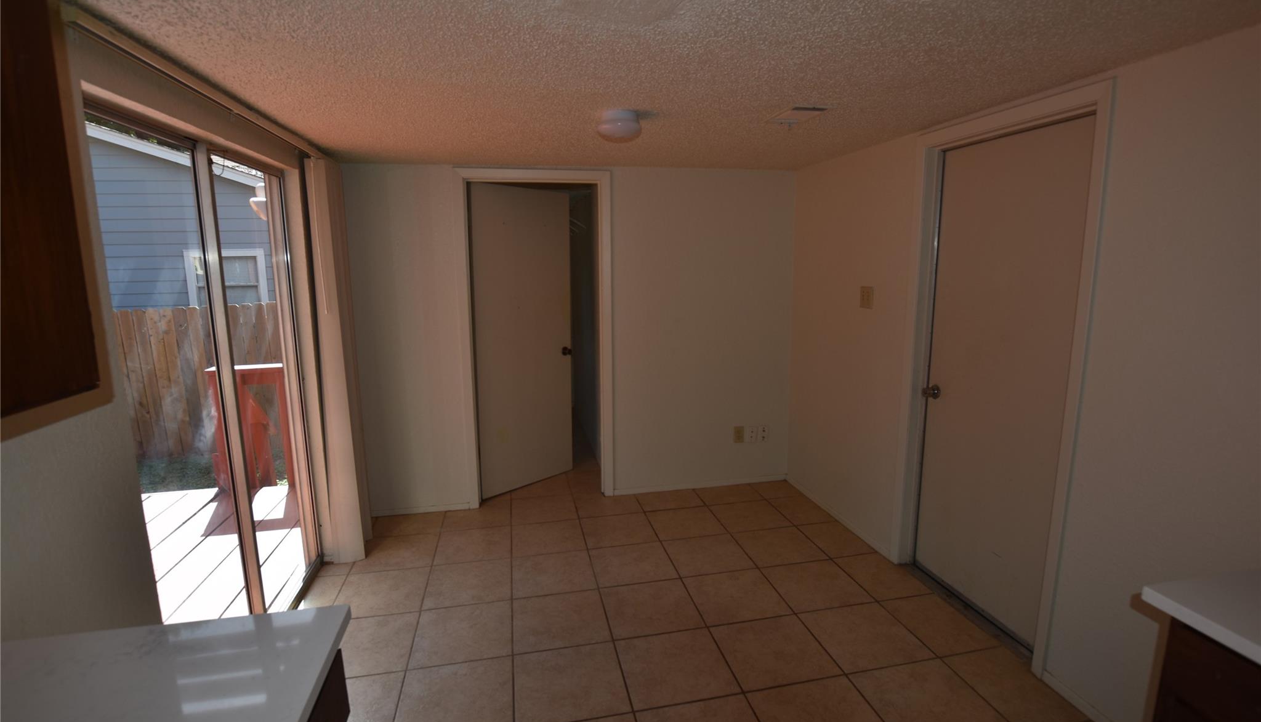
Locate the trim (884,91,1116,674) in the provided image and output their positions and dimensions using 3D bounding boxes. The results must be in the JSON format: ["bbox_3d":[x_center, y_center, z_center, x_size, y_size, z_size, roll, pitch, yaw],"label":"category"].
[{"bbox_3d":[1.477,0.078,2.362,0.100,2.117,0.884,-3,10,-12],"label":"trim"}]

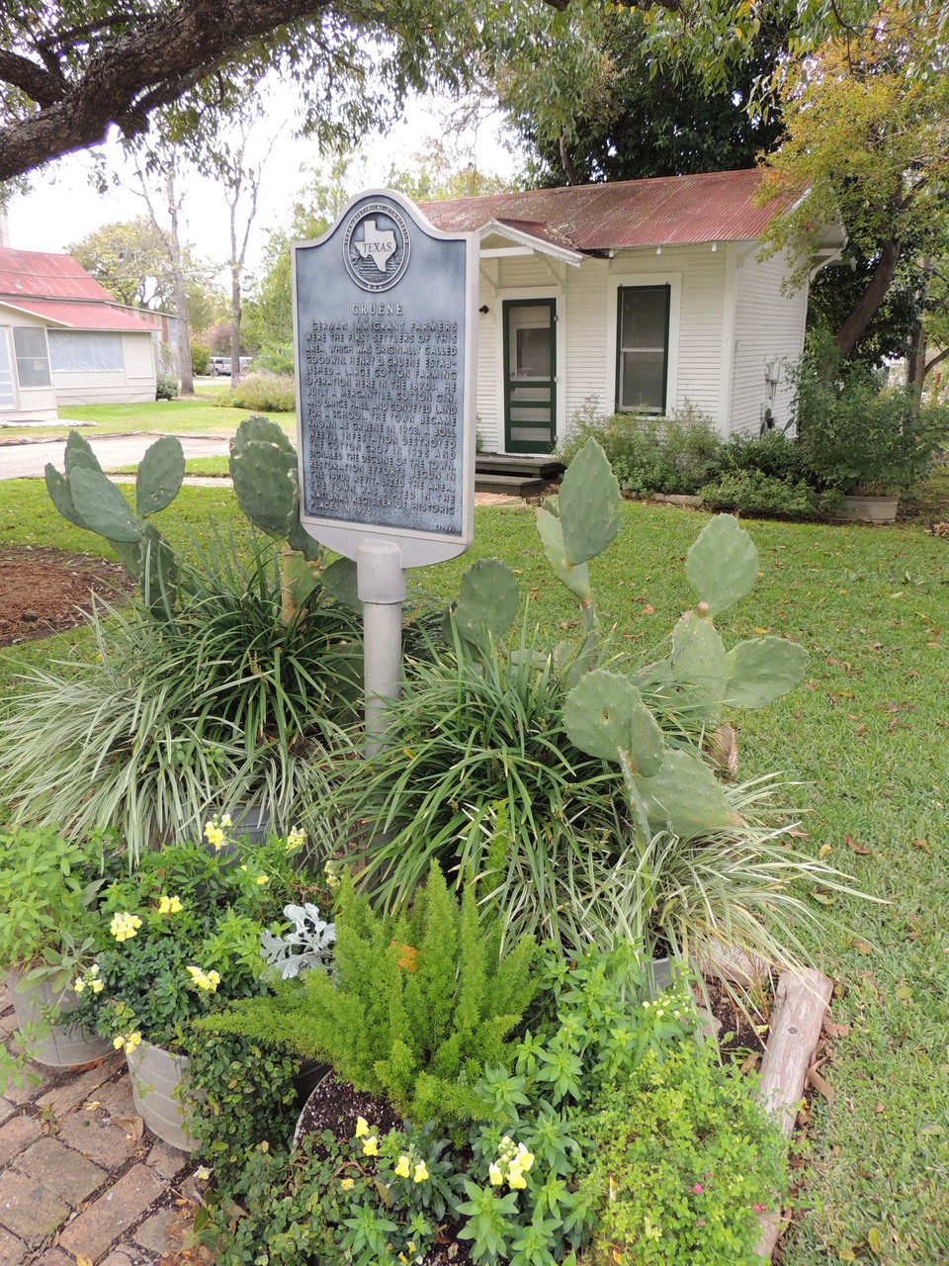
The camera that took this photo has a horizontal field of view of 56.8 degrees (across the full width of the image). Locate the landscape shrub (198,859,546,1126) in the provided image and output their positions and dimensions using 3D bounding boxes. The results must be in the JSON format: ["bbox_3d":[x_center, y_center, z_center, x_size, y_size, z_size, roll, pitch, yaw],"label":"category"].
[{"bbox_3d":[-0.196,0.675,1.712,0.620,0.480,0.480,-3,18,-8],"label":"landscape shrub"}]

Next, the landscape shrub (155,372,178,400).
[{"bbox_3d":[-10.983,-8.806,31.293,0.880,0.970,0.850,-6,19,-18],"label":"landscape shrub"}]

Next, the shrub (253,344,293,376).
[{"bbox_3d":[-8.299,-10.986,36.372,2.100,1.800,1.900,-4,18,-12],"label":"shrub"}]

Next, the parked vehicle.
[{"bbox_3d":[-23.672,-25.501,84.203,1.950,1.800,4.800,-15,23,-38],"label":"parked vehicle"}]

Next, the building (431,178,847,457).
[{"bbox_3d":[1.683,-4.600,13.370,6.600,4.030,5.150,11,21,30],"label":"building"}]

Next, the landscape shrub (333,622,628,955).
[{"bbox_3d":[0.023,0.412,2.679,0.870,0.740,0.860,0,18,0],"label":"landscape shrub"}]

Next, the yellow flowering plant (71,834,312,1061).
[{"bbox_3d":[-0.643,0.673,1.984,0.550,0.420,0.500,-7,19,-20],"label":"yellow flowering plant"}]

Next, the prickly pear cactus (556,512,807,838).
[{"bbox_3d":[0.663,0.169,2.769,0.740,1.050,0.620,4,19,14],"label":"prickly pear cactus"}]

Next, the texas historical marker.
[{"bbox_3d":[-0.302,-0.810,2.905,0.680,1.187,0.060,10,18,27],"label":"texas historical marker"}]

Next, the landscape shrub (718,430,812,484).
[{"bbox_3d":[3.514,-2.104,10.626,1.100,0.800,0.950,5,19,17],"label":"landscape shrub"}]

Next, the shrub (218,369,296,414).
[{"bbox_3d":[-6.431,-7.230,26.240,2.500,1.150,1.800,-4,18,-13],"label":"shrub"}]

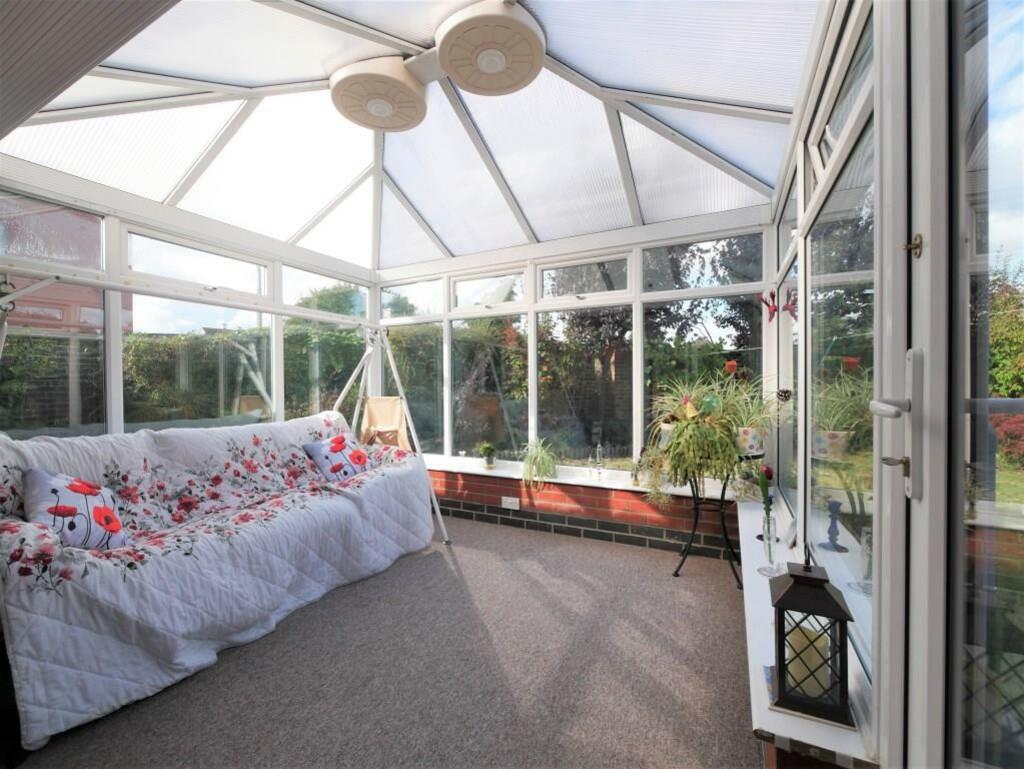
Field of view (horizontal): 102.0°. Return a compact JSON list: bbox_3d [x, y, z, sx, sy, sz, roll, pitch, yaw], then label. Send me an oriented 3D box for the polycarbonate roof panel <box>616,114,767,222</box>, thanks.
[{"bbox_3d":[1.105,-1.301,2.413,0.805,0.035,0.895,0,-22,25],"label":"polycarbonate roof panel"}]

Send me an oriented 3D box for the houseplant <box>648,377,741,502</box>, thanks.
[{"bbox_3d":[1.026,0.292,2.330,0.480,0.660,0.440,0,0,25],"label":"houseplant"}]

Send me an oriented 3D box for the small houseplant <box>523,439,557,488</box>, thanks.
[{"bbox_3d":[0.214,0.593,3.110,0.265,0.365,0.260,0,0,0],"label":"small houseplant"}]

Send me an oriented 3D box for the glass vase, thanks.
[{"bbox_3d":[0.976,0.600,1.561,0.100,0.215,0.100,0,0,25],"label":"glass vase"}]

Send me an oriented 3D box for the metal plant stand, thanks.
[{"bbox_3d":[1.177,0.749,2.456,0.550,0.720,0.540,0,0,25],"label":"metal plant stand"}]

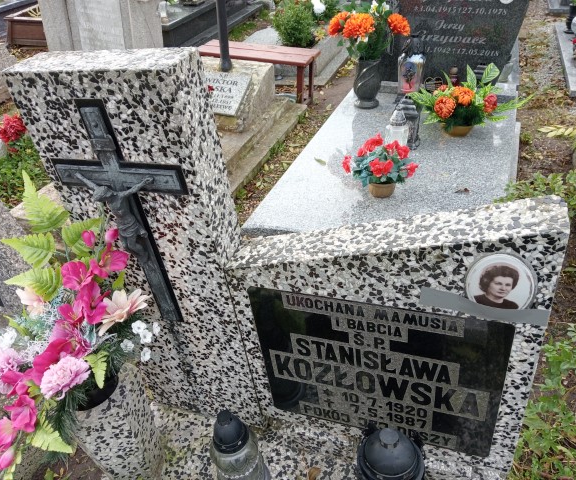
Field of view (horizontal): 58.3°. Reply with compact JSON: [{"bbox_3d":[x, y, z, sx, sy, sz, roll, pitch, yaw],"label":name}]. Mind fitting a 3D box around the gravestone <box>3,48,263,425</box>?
[{"bbox_3d":[-0.238,0.061,1.075,0.298,0.881,0.101,6,39,19],"label":"gravestone"}]

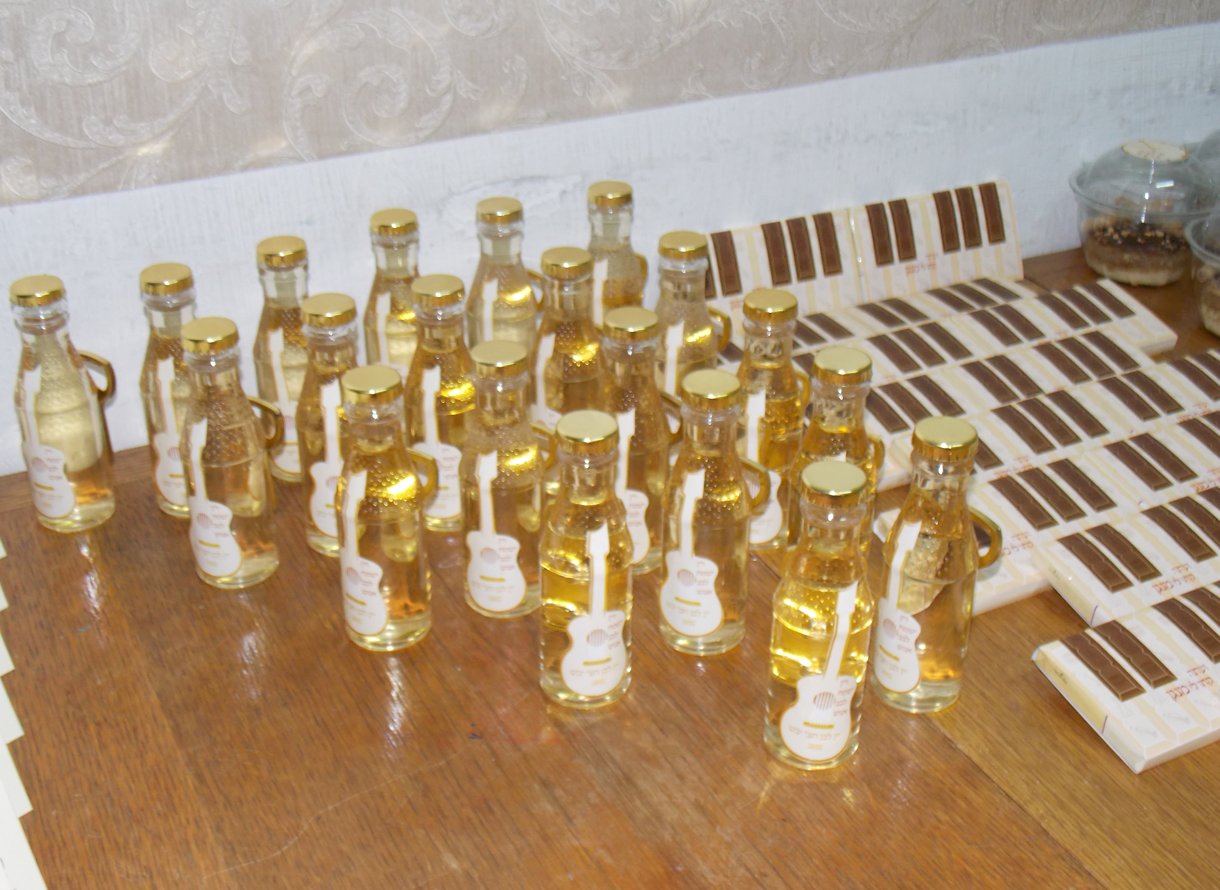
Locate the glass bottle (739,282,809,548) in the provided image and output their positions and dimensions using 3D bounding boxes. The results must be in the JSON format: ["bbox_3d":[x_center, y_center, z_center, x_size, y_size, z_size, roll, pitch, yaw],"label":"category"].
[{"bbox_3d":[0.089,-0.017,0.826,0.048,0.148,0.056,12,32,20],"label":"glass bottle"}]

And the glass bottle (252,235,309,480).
[{"bbox_3d":[-0.184,-0.054,0.852,0.044,0.141,0.059,5,29,7],"label":"glass bottle"}]

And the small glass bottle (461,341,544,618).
[{"bbox_3d":[-0.052,0.014,0.734,0.044,0.141,0.059,10,30,17],"label":"small glass bottle"}]

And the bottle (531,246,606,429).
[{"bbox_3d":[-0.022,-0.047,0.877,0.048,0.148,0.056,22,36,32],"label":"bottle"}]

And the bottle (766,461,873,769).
[{"bbox_3d":[0.092,0.071,0.635,0.044,0.141,0.059,-1,29,-3],"label":"bottle"}]

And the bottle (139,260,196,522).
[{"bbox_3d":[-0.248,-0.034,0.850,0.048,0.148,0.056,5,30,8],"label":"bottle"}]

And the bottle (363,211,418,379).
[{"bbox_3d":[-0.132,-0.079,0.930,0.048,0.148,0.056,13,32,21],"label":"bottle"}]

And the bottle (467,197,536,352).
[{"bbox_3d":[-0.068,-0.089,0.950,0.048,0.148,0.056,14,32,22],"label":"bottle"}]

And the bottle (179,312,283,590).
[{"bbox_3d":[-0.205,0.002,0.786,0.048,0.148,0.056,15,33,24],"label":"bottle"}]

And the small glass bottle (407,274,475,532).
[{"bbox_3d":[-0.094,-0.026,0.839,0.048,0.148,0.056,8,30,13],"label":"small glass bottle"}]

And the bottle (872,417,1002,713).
[{"bbox_3d":[0.152,0.053,0.668,0.059,0.141,0.044,-19,35,-31],"label":"bottle"}]

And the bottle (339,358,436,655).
[{"bbox_3d":[-0.107,0.028,0.707,0.044,0.141,0.059,19,34,30],"label":"bottle"}]

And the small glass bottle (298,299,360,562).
[{"bbox_3d":[-0.144,-0.014,0.781,0.044,0.141,0.059,6,29,9],"label":"small glass bottle"}]

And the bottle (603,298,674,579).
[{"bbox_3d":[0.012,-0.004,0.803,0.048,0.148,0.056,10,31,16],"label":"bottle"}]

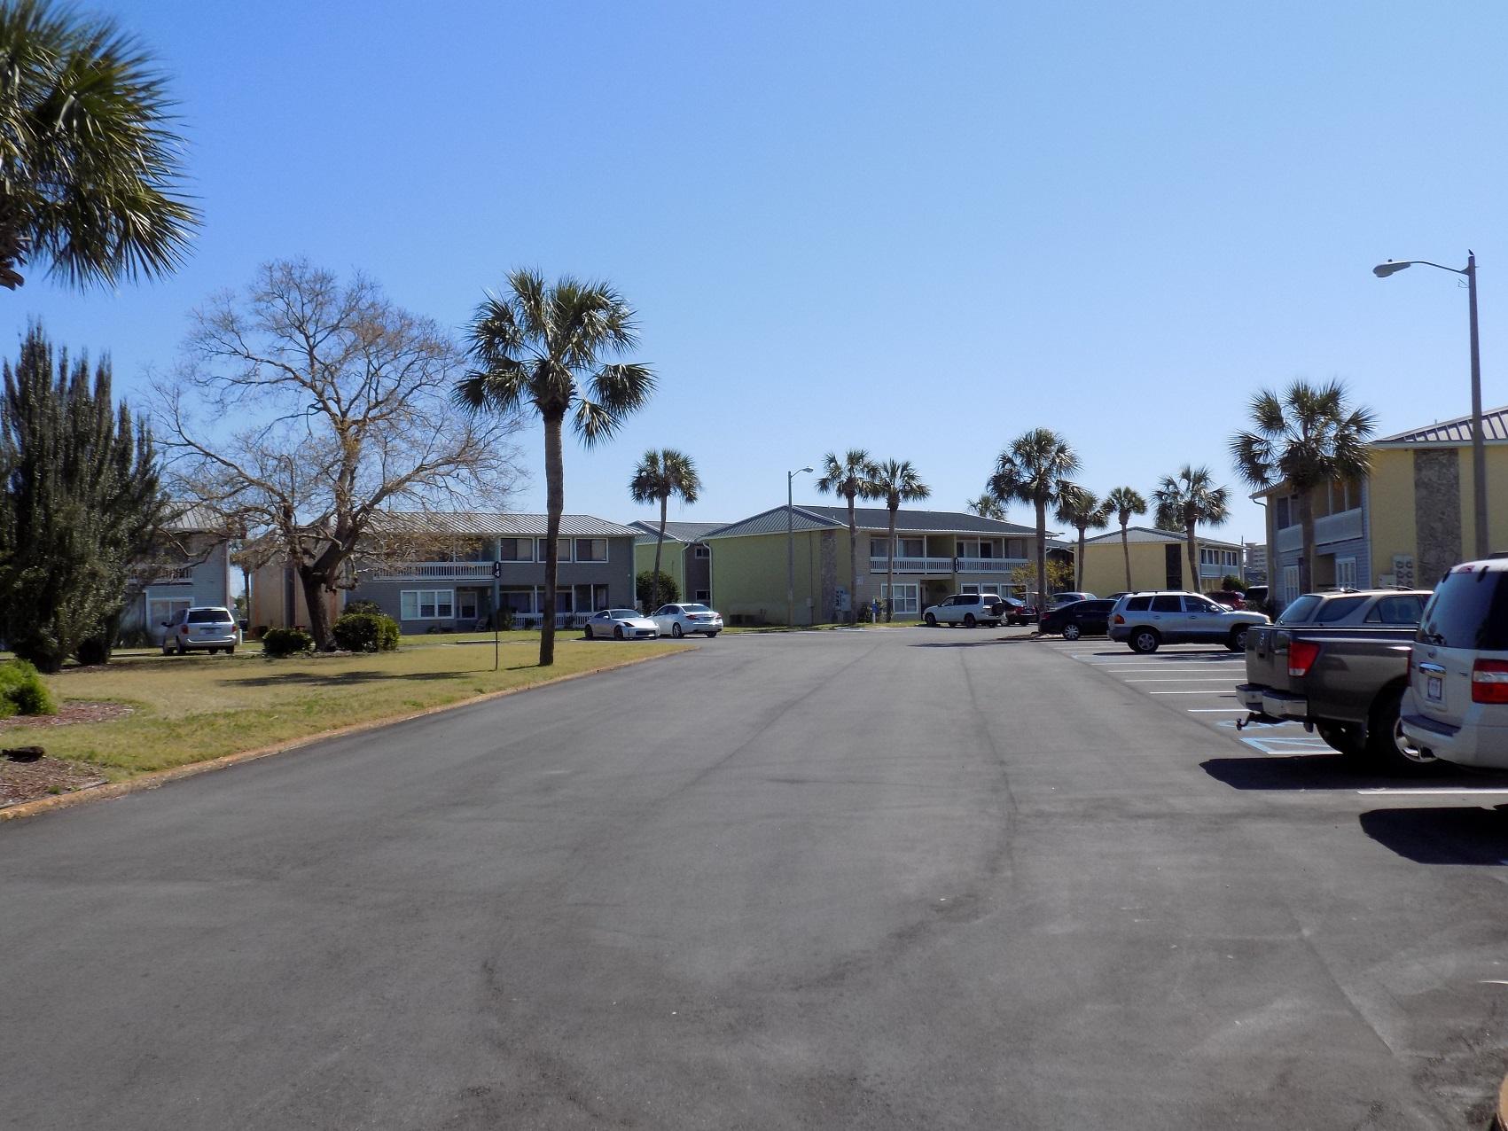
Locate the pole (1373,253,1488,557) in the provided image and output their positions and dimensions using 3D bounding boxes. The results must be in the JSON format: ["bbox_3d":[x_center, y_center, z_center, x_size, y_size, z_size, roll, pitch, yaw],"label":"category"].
[{"bbox_3d":[14.743,-2.300,28.503,2.250,8.850,0.400,-1,-1,11],"label":"pole"}]

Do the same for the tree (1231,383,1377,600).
[{"bbox_3d":[15.443,-1.475,36.800,4.100,7.500,4.050,-1,-1,0],"label":"tree"}]

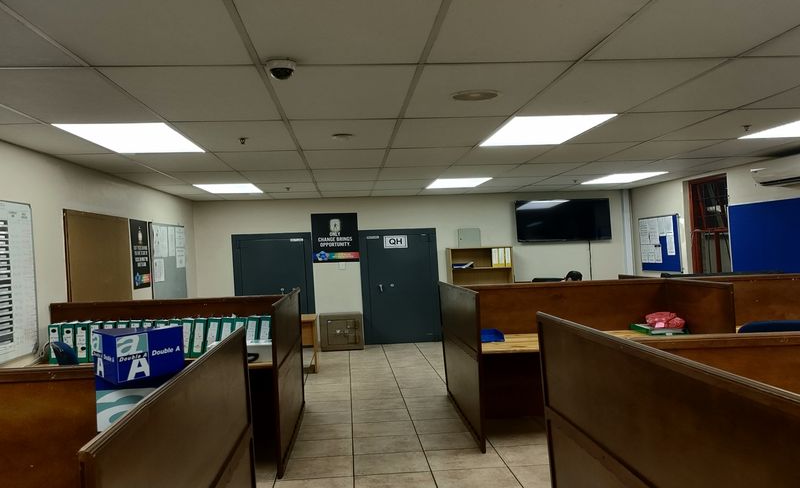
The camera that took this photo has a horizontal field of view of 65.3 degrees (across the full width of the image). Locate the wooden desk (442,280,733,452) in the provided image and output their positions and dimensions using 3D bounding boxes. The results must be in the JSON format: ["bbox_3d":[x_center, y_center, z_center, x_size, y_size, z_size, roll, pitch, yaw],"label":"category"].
[{"bbox_3d":[1.420,0.895,5.348,1.891,1.133,1.666,-2,-1,-4],"label":"wooden desk"}]

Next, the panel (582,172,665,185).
[{"bbox_3d":[3.078,-0.923,8.633,0.706,0.069,1.205,-2,-1,-4],"label":"panel"}]

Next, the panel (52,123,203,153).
[{"bbox_3d":[-1.861,-0.766,4.455,0.686,0.069,1.137,-2,-1,-4],"label":"panel"}]

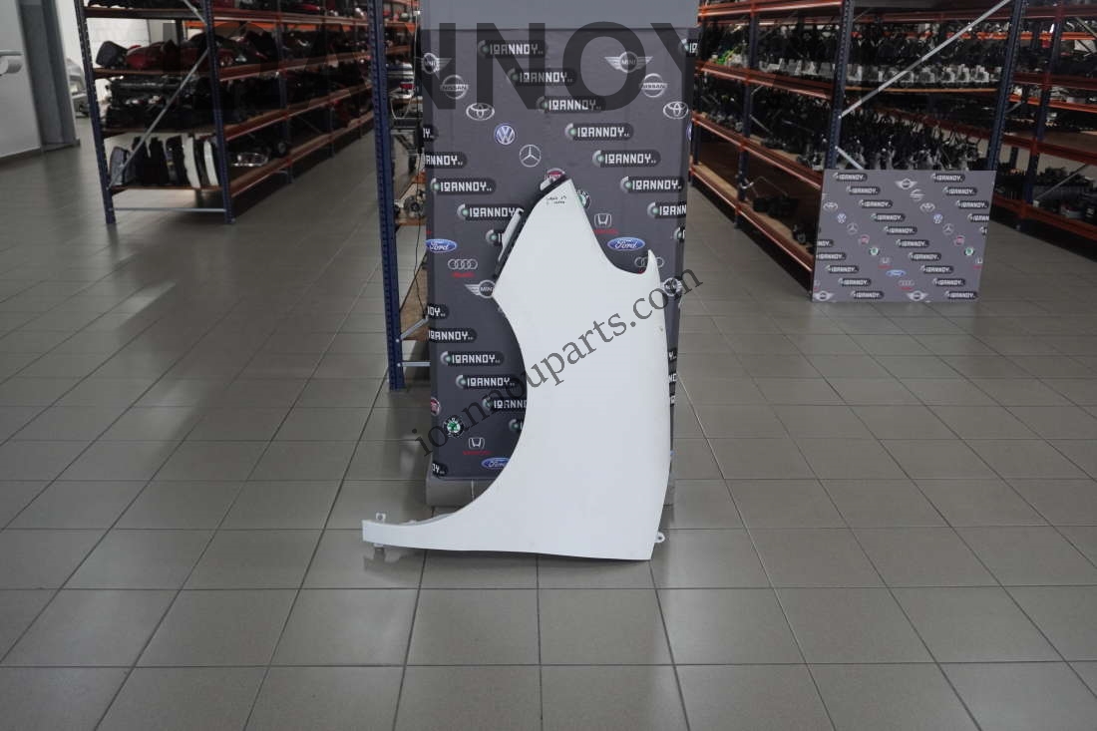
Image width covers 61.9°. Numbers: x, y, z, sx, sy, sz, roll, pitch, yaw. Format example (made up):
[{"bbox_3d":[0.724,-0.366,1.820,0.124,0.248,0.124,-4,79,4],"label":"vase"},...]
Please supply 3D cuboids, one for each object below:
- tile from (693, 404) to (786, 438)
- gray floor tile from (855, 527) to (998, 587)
[{"bbox_3d":[0.701,0.214,3.354,0.300,0.010,0.300,0,20,-2],"label":"tile"},{"bbox_3d":[1.034,0.530,2.531,0.301,0.010,0.301,0,20,-2],"label":"gray floor tile"}]

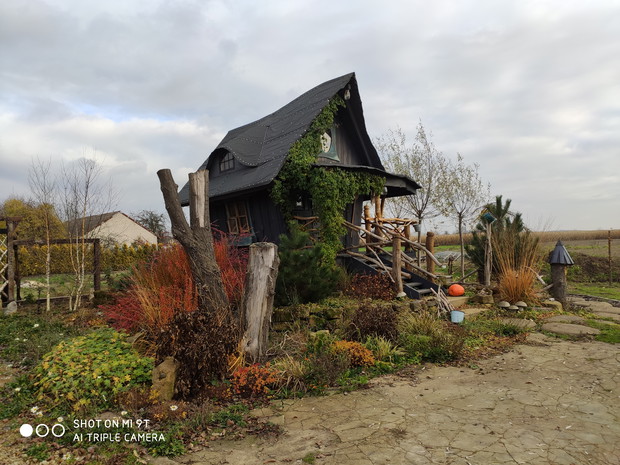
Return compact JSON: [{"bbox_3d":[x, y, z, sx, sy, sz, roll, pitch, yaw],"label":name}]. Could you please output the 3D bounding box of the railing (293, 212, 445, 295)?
[{"bbox_3d":[1.320,0.420,9.950,3.050,1.650,1.600,-1,-1,-33],"label":"railing"}]

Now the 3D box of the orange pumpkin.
[{"bbox_3d":[3.429,1.358,10.900,0.370,0.270,0.370,-1,-1,0],"label":"orange pumpkin"}]

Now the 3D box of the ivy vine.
[{"bbox_3d":[0.455,-1.247,12.100,3.100,4.600,1.200,-1,-1,-34],"label":"ivy vine"}]

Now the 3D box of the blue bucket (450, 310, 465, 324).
[{"bbox_3d":[2.724,1.570,8.600,0.250,0.250,0.250,-1,-1,0],"label":"blue bucket"}]

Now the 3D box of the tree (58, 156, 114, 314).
[{"bbox_3d":[-4.895,0.044,10.200,1.120,3.380,1.050,-1,-1,0],"label":"tree"}]

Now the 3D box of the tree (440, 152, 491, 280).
[{"bbox_3d":[5.308,-0.515,16.000,1.750,4.300,1.750,-1,-1,0],"label":"tree"}]

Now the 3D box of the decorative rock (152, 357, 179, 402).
[{"bbox_3d":[-1.427,1.452,4.600,0.250,0.450,0.220,-1,-1,6],"label":"decorative rock"}]

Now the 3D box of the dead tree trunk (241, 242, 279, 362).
[{"bbox_3d":[-0.634,0.879,5.850,0.430,1.480,0.400,-1,-1,0],"label":"dead tree trunk"}]

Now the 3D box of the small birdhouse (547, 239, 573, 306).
[{"bbox_3d":[5.540,0.885,10.300,0.530,1.400,0.530,-1,-1,6],"label":"small birdhouse"}]

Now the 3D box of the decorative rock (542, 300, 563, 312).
[{"bbox_3d":[4.947,1.510,9.500,0.410,0.230,0.350,-1,-1,0],"label":"decorative rock"}]

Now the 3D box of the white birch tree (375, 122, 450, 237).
[{"bbox_3d":[3.566,-1.148,16.200,2.500,5.000,2.300,-1,-1,0],"label":"white birch tree"}]

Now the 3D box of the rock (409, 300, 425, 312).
[{"bbox_3d":[2.127,1.478,9.300,0.310,0.230,0.260,-1,-1,0],"label":"rock"}]

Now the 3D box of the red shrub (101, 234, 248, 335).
[{"bbox_3d":[-2.299,0.899,7.900,2.500,1.650,1.800,-1,-1,0],"label":"red shrub"}]

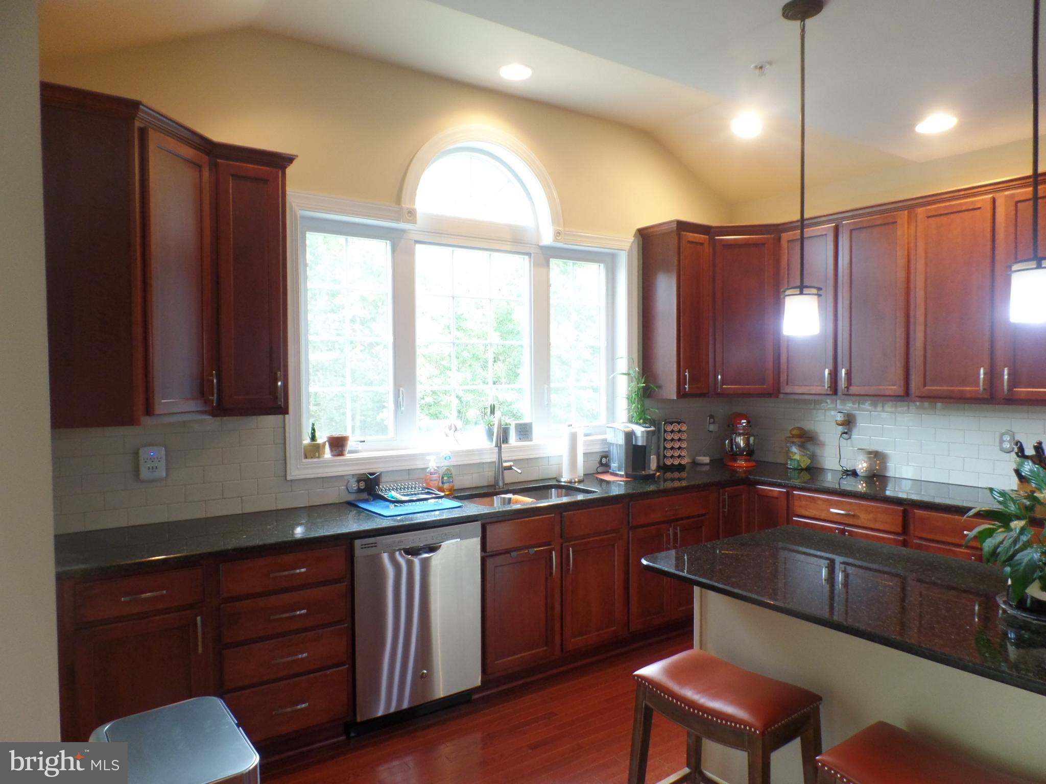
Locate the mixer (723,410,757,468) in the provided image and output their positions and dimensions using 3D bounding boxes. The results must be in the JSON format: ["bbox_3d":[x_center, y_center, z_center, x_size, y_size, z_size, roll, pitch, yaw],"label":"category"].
[{"bbox_3d":[1.500,0.320,4.840,0.220,0.360,0.330,0,2,9],"label":"mixer"}]

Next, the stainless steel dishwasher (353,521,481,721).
[{"bbox_3d":[-0.606,0.983,3.265,0.600,0.777,0.585,-1,2,-35],"label":"stainless steel dishwasher"}]

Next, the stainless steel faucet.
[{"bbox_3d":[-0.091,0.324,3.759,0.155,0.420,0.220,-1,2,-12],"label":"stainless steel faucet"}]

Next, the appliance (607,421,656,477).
[{"bbox_3d":[0.674,0.354,4.294,0.220,0.327,0.300,-1,2,-35],"label":"appliance"}]

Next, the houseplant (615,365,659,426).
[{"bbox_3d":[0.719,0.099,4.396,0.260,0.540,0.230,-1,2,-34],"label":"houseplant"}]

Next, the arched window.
[{"bbox_3d":[-0.263,-1.202,4.007,0.830,0.410,0.070,-1,2,-34],"label":"arched window"}]

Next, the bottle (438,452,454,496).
[{"bbox_3d":[-0.399,0.428,3.667,0.075,0.232,0.055,-1,2,-14],"label":"bottle"}]

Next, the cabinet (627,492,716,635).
[{"bbox_3d":[0.673,0.939,4.163,0.692,0.750,0.602,-1,2,-35],"label":"cabinet"}]

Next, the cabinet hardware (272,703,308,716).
[{"bbox_3d":[-0.916,1.240,2.730,0.142,0.014,0.032,-1,2,-34],"label":"cabinet hardware"}]

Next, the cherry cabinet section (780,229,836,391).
[{"bbox_3d":[1.898,-0.500,4.418,0.310,1.035,0.399,-1,2,-34],"label":"cherry cabinet section"}]

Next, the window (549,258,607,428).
[{"bbox_3d":[0.359,-0.304,4.446,0.490,1.080,0.070,-1,2,-34],"label":"window"}]

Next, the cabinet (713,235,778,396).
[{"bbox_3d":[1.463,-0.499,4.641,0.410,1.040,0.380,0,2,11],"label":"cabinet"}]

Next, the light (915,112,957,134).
[{"bbox_3d":[1.997,-1.303,3.356,0.190,0.025,0.190,-1,2,-35],"label":"light"}]

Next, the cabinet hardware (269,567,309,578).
[{"bbox_3d":[-0.903,0.693,2.675,0.139,0.013,0.034,-1,2,-35],"label":"cabinet hardware"}]

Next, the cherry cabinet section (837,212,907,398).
[{"bbox_3d":[2.135,-0.492,4.061,0.310,1.035,0.396,-1,2,-34],"label":"cherry cabinet section"}]

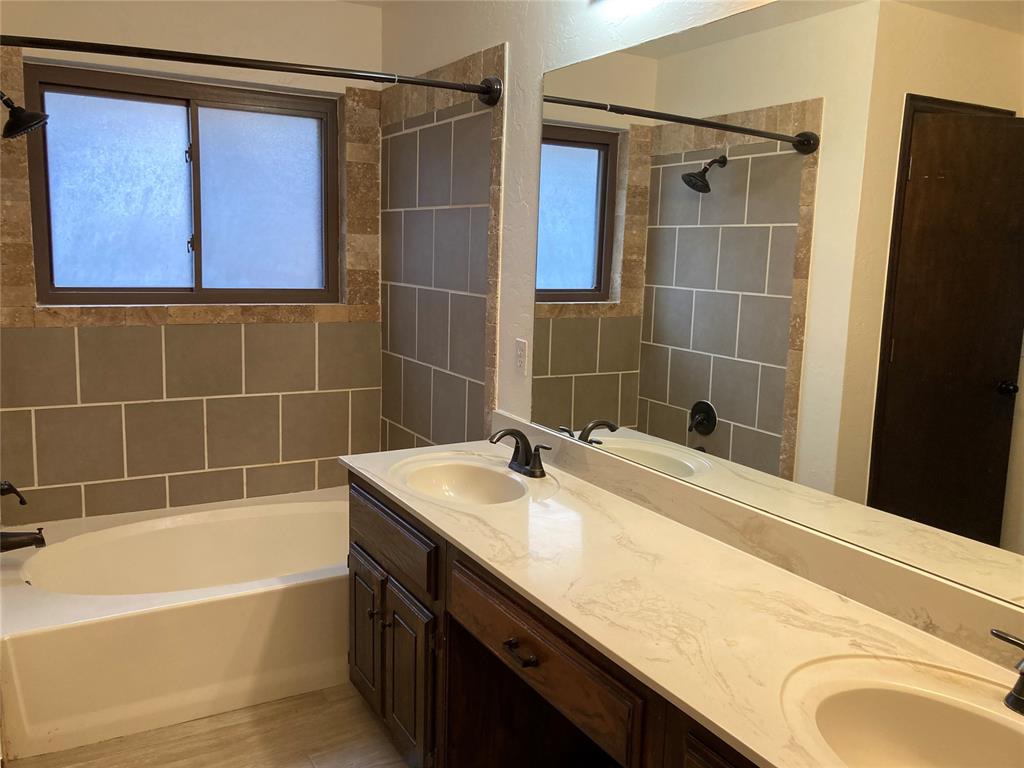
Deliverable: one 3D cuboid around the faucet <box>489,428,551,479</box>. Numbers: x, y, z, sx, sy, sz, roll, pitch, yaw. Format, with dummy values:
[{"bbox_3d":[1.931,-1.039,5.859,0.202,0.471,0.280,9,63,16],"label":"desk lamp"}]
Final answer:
[{"bbox_3d":[0.005,0.192,2.366,0.163,0.134,0.210,-4,11,-30],"label":"faucet"}]

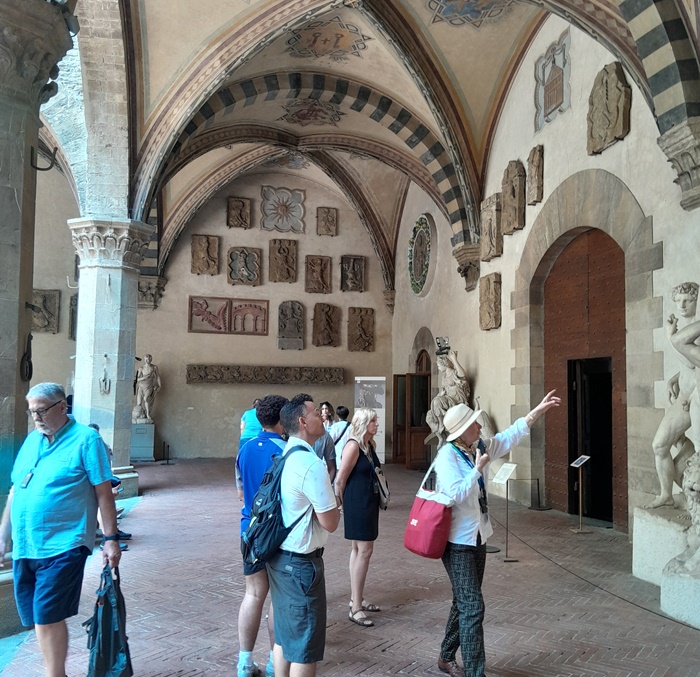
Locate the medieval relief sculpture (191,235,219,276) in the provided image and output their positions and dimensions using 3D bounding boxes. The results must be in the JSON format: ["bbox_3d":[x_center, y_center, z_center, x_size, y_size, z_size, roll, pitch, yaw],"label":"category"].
[{"bbox_3d":[-3.384,-1.945,16.413,0.621,0.919,0.130,2,-4,-15],"label":"medieval relief sculpture"}]

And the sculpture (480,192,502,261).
[{"bbox_3d":[2.444,-1.872,12.069,0.119,1.059,0.634,2,-4,-13],"label":"sculpture"}]

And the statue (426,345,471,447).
[{"bbox_3d":[1.741,1.090,12.325,0.673,1.762,0.772,3,-5,-28],"label":"statue"}]

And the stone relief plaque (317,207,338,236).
[{"bbox_3d":[-0.570,-2.850,17.219,0.489,0.677,0.120,2,-4,-15],"label":"stone relief plaque"}]

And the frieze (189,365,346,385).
[{"bbox_3d":[-2.103,0.935,17.792,3.963,0.517,0.150,2,-5,-13],"label":"frieze"}]

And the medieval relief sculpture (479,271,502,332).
[{"bbox_3d":[2.514,-0.642,12.567,0.120,0.955,0.671,2,-5,-13],"label":"medieval relief sculpture"}]

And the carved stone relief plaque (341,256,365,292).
[{"bbox_3d":[0.083,-1.589,17.308,0.599,0.850,0.130,2,-4,-15],"label":"carved stone relief plaque"}]

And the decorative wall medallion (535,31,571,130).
[{"bbox_3d":[2.926,-3.741,10.249,0.069,1.158,1.049,2,-4,-13],"label":"decorative wall medallion"}]

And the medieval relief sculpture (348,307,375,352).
[{"bbox_3d":[0.291,-0.228,18.443,0.710,1.176,0.140,2,-5,-13],"label":"medieval relief sculpture"}]

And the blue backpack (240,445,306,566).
[{"bbox_3d":[-0.421,0.857,3.574,0.240,0.540,0.300,14,-7,-14],"label":"blue backpack"}]

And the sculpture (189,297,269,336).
[{"bbox_3d":[-3.096,-0.564,18.020,2.030,0.926,0.090,2,-4,-13],"label":"sculpture"}]

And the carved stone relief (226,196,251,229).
[{"bbox_3d":[-2.868,-3.241,18.241,0.580,0.781,0.140,2,-4,-13],"label":"carved stone relief"}]

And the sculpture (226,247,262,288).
[{"bbox_3d":[-2.679,-1.817,17.863,0.881,0.987,0.140,2,-5,-13],"label":"sculpture"}]

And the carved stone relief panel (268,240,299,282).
[{"bbox_3d":[-1.611,-1.856,16.876,0.669,1.023,0.130,2,-4,-15],"label":"carved stone relief panel"}]

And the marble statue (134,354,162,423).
[{"bbox_3d":[-4.703,1.173,16.278,0.653,1.614,0.495,1,-4,-7],"label":"marble statue"}]

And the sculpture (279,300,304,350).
[{"bbox_3d":[-1.514,-0.330,18.028,0.645,1.260,0.140,2,-5,-13],"label":"sculpture"}]

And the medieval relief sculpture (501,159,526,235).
[{"bbox_3d":[2.751,-2.359,11.757,0.140,1.146,0.583,2,-5,-13],"label":"medieval relief sculpture"}]

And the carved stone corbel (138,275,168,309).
[{"bbox_3d":[-5.043,-1.106,17.402,0.985,0.783,0.450,2,-4,-13],"label":"carved stone corbel"}]

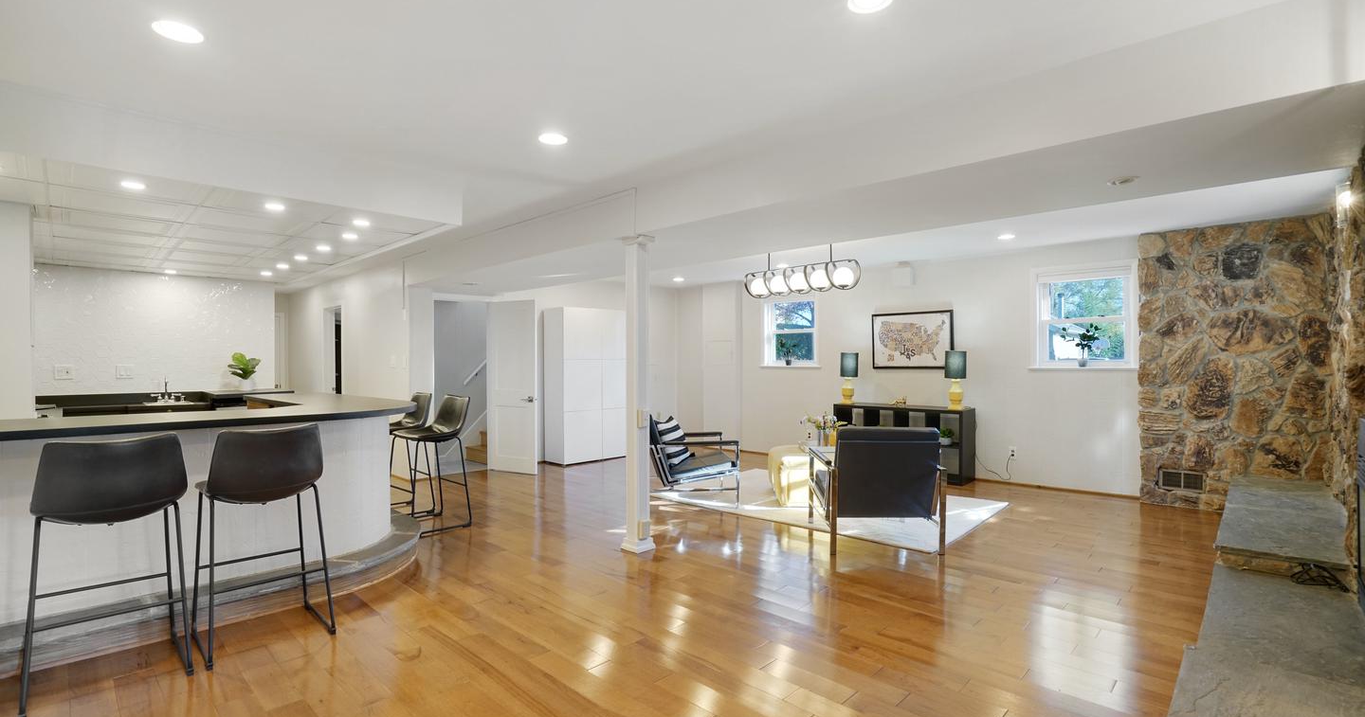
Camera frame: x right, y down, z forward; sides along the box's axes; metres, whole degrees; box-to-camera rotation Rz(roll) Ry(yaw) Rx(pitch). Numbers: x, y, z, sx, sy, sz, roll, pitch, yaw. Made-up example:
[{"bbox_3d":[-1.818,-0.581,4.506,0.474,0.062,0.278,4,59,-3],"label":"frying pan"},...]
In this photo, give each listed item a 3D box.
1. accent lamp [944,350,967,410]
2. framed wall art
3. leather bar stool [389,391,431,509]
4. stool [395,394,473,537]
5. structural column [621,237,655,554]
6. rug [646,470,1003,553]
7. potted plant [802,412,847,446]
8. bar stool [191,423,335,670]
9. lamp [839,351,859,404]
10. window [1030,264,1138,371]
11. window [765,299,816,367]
[{"bbox_3d":[2.901,0.224,6.451,0.235,0.620,0.235,-1,0,43],"label":"accent lamp"},{"bbox_3d":[2.666,-0.201,7.051,0.950,0.665,0.030,-1,0,43],"label":"framed wall art"},{"bbox_3d":[-2.500,0.831,5.293,0.480,1.010,0.490,-1,0,43],"label":"leather bar stool"},{"bbox_3d":[-2.031,0.826,4.828,0.480,1.010,0.490,-1,0,43],"label":"stool"},{"bbox_3d":[-0.313,0.244,4.211,0.170,2.150,0.170,-1,0,43],"label":"structural column"},{"bbox_3d":[1.309,1.313,5.696,2.750,0.012,1.960,-1,0,43],"label":"rug"},{"bbox_3d":[1.347,0.665,5.705,0.410,0.320,0.270,0,0,13],"label":"potted plant"},{"bbox_3d":[-2.018,0.817,2.916,0.490,1.010,0.480,-1,0,43],"label":"bar stool"},{"bbox_3d":[2.006,0.233,7.340,0.230,0.620,0.230,-1,0,43],"label":"lamp"},{"bbox_3d":[3.918,-0.395,5.936,0.870,1.020,0.120,-1,0,43],"label":"window"},{"bbox_3d":[1.480,-0.345,8.212,0.840,0.950,0.120,-1,0,43],"label":"window"}]

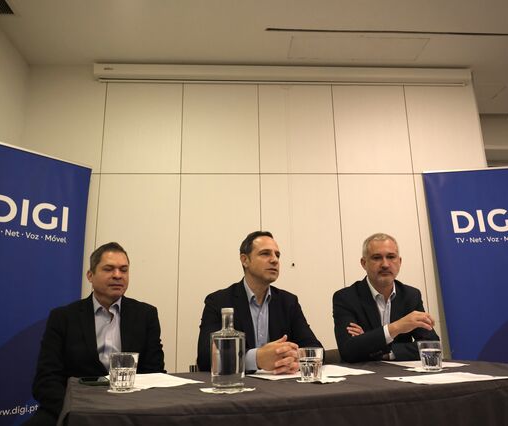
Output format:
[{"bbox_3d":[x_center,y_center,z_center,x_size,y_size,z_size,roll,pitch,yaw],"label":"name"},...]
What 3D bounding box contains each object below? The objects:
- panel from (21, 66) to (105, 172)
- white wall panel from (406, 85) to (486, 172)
[{"bbox_3d":[-1.635,-0.814,3.687,0.697,1.006,0.035,0,-14,-3],"label":"panel"},{"bbox_3d":[1.711,-0.805,3.848,0.667,0.958,0.035,0,-14,-3],"label":"white wall panel"}]

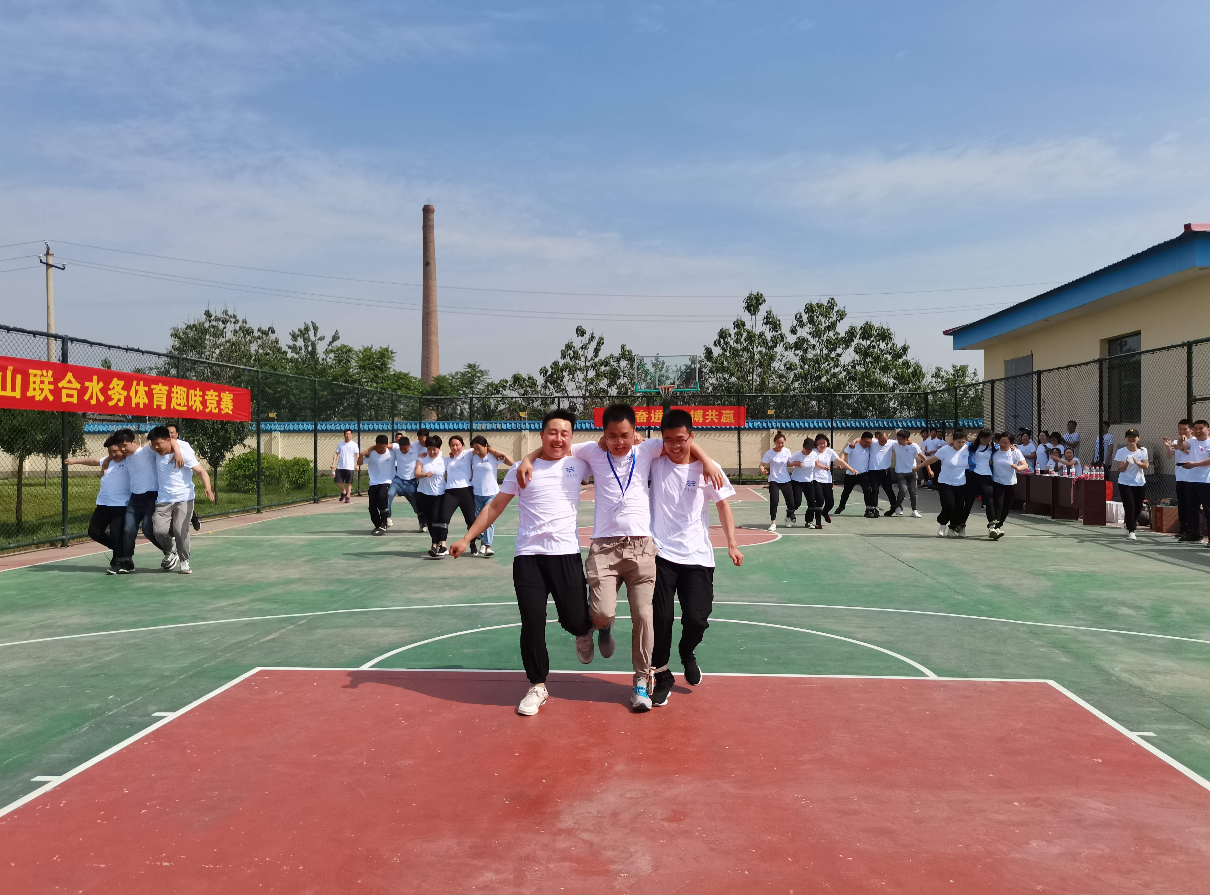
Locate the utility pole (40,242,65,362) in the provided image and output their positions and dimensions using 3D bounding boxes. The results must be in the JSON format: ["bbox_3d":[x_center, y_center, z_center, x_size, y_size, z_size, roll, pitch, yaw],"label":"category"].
[{"bbox_3d":[-23.464,-3.769,38.448,0.350,9.800,1.600,0,1,0],"label":"utility pole"}]

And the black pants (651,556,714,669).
[{"bbox_3d":[0.431,0.921,5.090,0.355,0.760,0.430,0,0,3],"label":"black pants"}]

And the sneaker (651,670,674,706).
[{"bbox_3d":[0.312,1.344,5.059,0.105,0.120,0.285,0,1,13],"label":"sneaker"}]

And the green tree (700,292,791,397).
[{"bbox_3d":[5.856,-2.764,37.960,3.900,7.600,3.900,0,1,0],"label":"green tree"}]

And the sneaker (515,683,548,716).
[{"bbox_3d":[-0.378,1.352,4.919,0.108,0.112,0.285,0,1,16],"label":"sneaker"}]

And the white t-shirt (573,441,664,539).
[{"bbox_3d":[0.075,0.225,4.970,0.490,0.550,0.300,0,6,0],"label":"white t-shirt"}]

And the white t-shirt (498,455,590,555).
[{"bbox_3d":[-0.321,0.308,4.900,0.500,0.560,0.300,0,6,-1],"label":"white t-shirt"}]

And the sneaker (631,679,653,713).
[{"bbox_3d":[0.205,1.349,5.000,0.108,0.120,0.280,0,0,0],"label":"sneaker"}]

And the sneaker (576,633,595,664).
[{"bbox_3d":[-0.118,1.149,5.400,0.108,0.275,0.115,0,-22,0],"label":"sneaker"}]

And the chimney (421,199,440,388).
[{"bbox_3d":[-24.650,-17.014,127.817,2.900,34.400,2.900,0,1,0],"label":"chimney"}]

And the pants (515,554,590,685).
[{"bbox_3d":[-0.293,0.921,5.070,0.425,0.765,0.490,0,0,0],"label":"pants"}]

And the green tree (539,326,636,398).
[{"bbox_3d":[-0.885,-2.407,46.000,4.700,7.100,4.500,0,0,0],"label":"green tree"}]

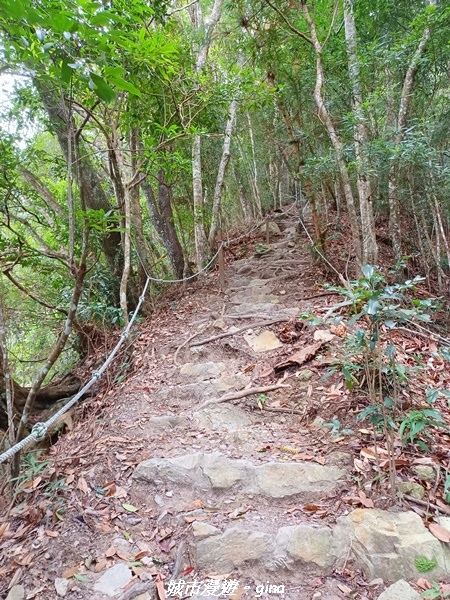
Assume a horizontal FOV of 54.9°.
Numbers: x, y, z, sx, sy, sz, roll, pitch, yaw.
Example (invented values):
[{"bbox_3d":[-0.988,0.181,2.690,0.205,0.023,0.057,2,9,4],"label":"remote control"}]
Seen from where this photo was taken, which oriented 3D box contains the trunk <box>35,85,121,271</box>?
[{"bbox_3d":[-1.995,-1.668,5.900,0.380,2.750,0.380,-23,0,0],"label":"trunk"}]

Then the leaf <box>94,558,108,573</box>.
[{"bbox_3d":[-0.464,1.004,1.640,0.033,0.014,0.063,12,21,32],"label":"leaf"}]

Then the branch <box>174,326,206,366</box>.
[{"bbox_3d":[-0.286,0.397,3.800,0.160,0.080,0.601,6,28,20],"label":"branch"}]

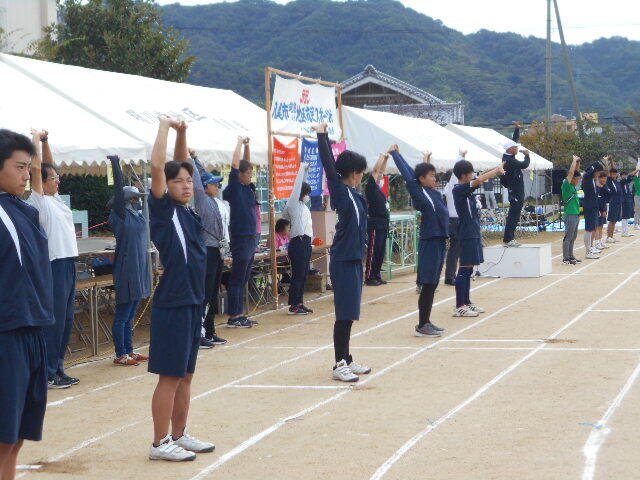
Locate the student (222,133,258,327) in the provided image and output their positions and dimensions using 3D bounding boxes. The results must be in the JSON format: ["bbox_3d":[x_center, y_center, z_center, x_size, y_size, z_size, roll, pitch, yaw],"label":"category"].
[{"bbox_3d":[-0.848,-0.095,14.982,0.350,2.020,0.480,-1,2,12],"label":"student"}]

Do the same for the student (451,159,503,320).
[{"bbox_3d":[1.738,-0.037,15.411,0.530,1.714,0.460,-1,2,12],"label":"student"}]

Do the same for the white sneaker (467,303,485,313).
[{"bbox_3d":[1.734,0.748,15.885,0.275,0.115,0.100,-1,2,12],"label":"white sneaker"}]

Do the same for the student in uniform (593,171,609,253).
[{"bbox_3d":[5.849,-0.605,29.300,0.360,1.606,0.450,0,3,25],"label":"student in uniform"}]

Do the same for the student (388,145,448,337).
[{"bbox_3d":[0.995,-0.015,14.050,0.500,1.880,0.470,0,3,18],"label":"student"}]

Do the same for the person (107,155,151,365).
[{"bbox_3d":[-1.632,0.159,11.978,0.370,1.778,0.460,-1,2,12],"label":"person"}]

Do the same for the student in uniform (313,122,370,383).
[{"bbox_3d":[0.161,0.080,10.550,0.410,1.928,0.480,-1,2,12],"label":"student in uniform"}]

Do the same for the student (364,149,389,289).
[{"bbox_3d":[0.848,-0.320,20.900,0.410,1.963,0.460,-1,2,14],"label":"student"}]

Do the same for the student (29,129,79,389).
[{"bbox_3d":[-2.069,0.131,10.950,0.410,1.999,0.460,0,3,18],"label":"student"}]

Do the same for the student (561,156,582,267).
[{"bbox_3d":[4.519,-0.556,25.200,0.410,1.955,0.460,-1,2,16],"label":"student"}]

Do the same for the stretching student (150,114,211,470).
[{"bbox_3d":[-0.793,0.264,8.050,0.350,1.942,0.450,0,3,20],"label":"stretching student"}]

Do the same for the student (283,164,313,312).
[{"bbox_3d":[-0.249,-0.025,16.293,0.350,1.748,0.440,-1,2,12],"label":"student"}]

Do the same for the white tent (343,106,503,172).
[{"bbox_3d":[1.528,-1.272,29.333,3.550,2.800,6.900,1,3,18],"label":"white tent"}]

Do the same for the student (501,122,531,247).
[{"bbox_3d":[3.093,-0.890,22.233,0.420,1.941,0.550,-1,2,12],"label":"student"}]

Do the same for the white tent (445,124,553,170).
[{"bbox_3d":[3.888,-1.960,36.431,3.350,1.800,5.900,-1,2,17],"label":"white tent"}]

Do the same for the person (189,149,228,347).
[{"bbox_3d":[-1.077,0.068,13.700,0.430,1.921,0.460,0,3,18],"label":"person"}]

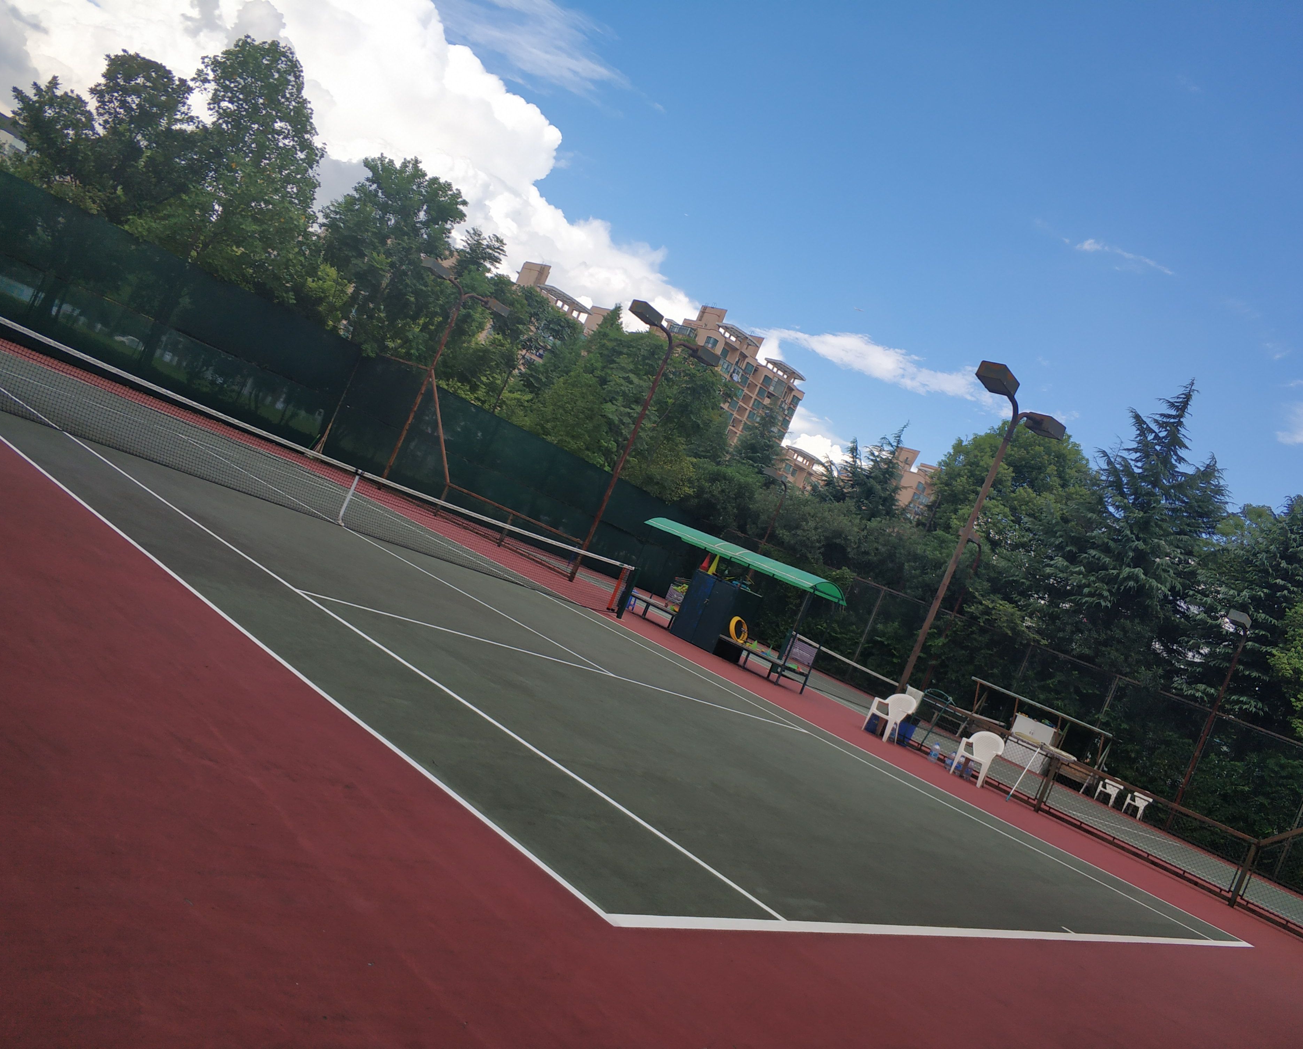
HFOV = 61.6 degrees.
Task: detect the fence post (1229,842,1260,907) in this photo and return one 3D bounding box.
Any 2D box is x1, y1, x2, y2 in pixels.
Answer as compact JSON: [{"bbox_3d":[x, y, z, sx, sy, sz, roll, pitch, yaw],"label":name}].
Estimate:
[{"bbox_3d":[8.609,5.076,15.875,0.100,1.020,0.100,22,-2,43],"label":"fence post"}]

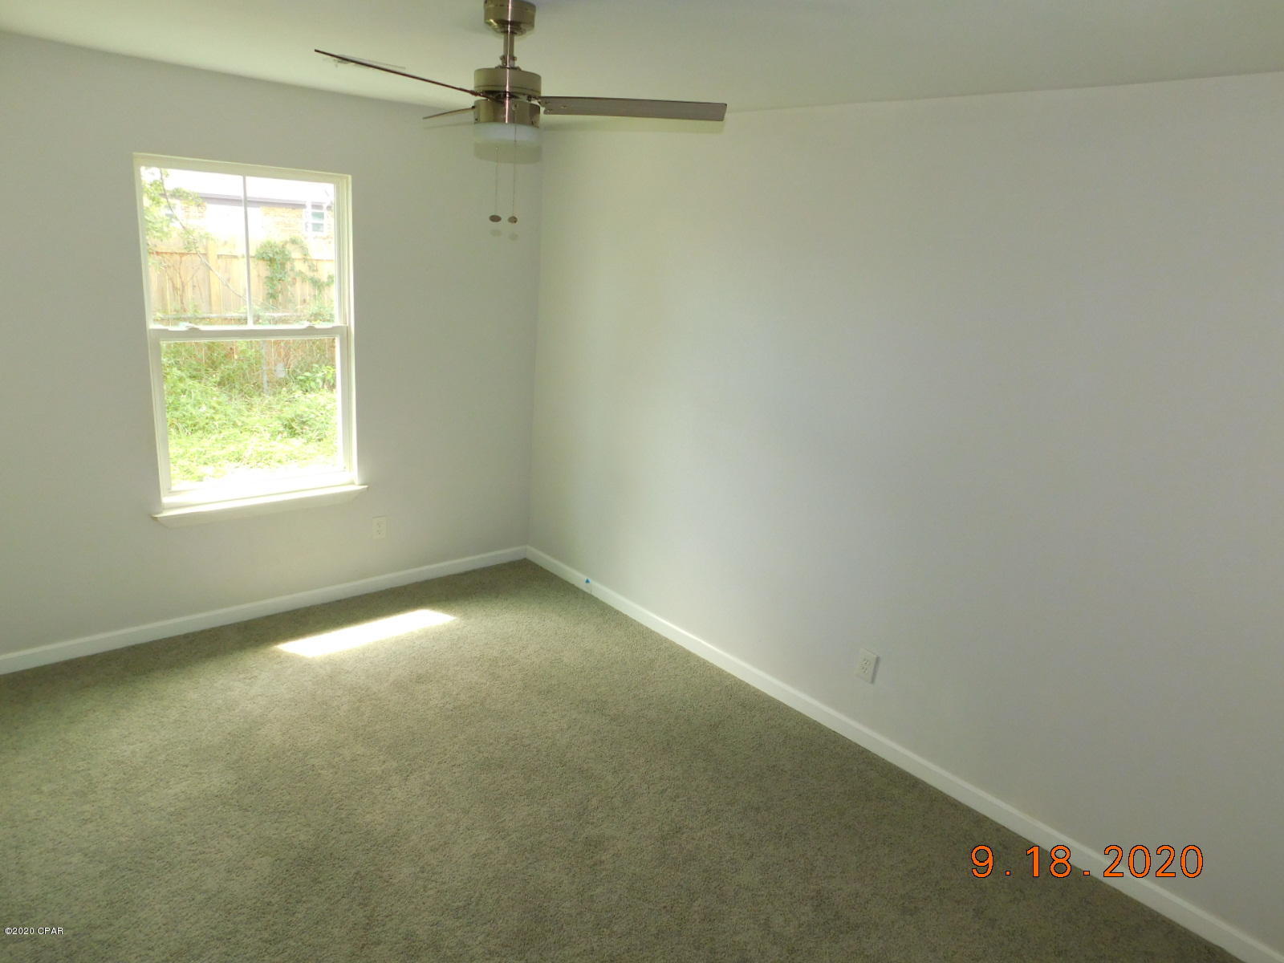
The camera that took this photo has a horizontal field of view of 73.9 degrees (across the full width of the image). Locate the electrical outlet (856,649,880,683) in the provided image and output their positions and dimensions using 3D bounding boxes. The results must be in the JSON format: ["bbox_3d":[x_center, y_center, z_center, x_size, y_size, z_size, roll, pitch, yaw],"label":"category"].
[{"bbox_3d":[0.887,0.731,3.370,0.009,0.118,0.074,-10,21,-41],"label":"electrical outlet"}]

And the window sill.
[{"bbox_3d":[-1.766,0.121,4.003,0.967,0.078,0.090,-10,21,-41],"label":"window sill"}]

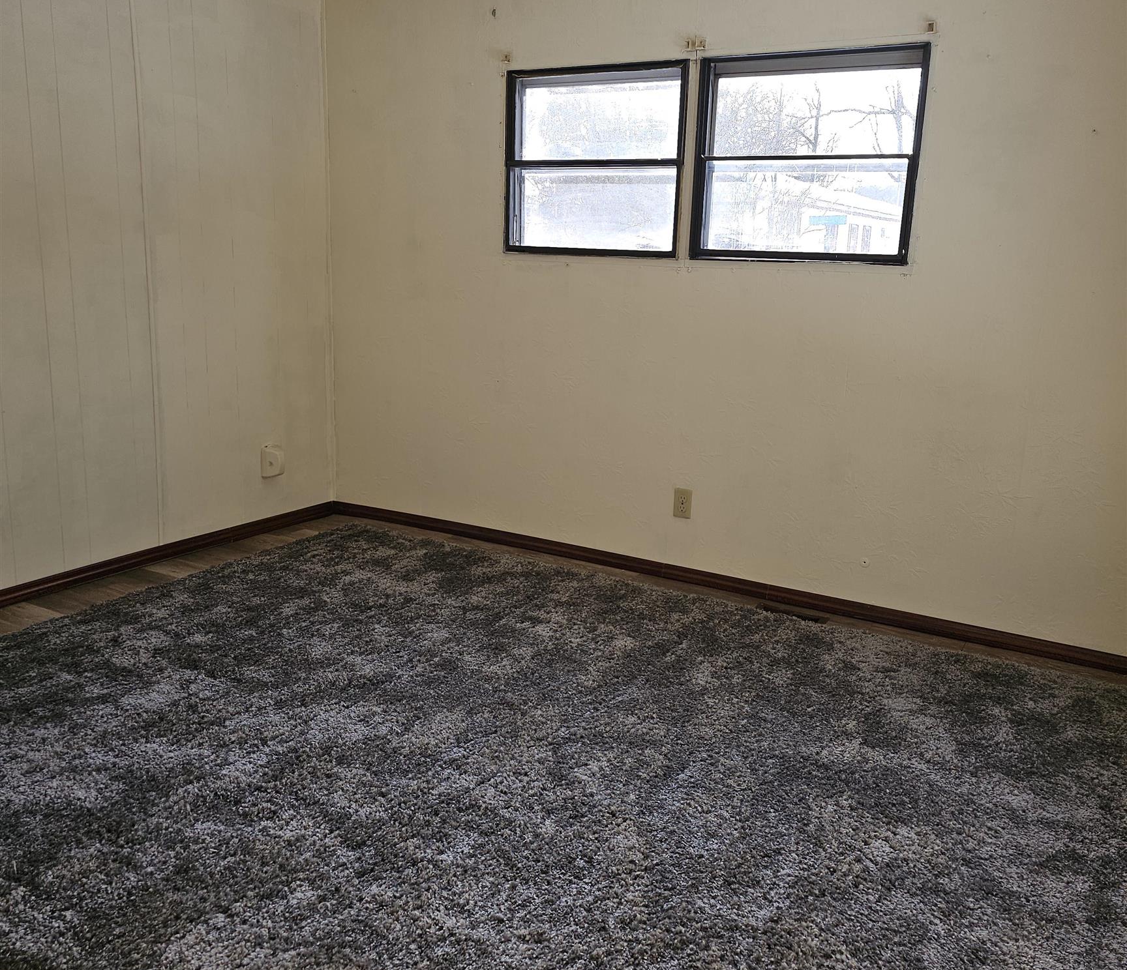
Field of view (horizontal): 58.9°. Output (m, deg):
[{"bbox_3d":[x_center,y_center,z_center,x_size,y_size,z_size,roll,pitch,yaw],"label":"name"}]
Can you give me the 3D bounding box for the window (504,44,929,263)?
[{"bbox_3d":[0.467,-1.153,3.561,1.555,0.678,0.090,9,15,28],"label":"window"}]

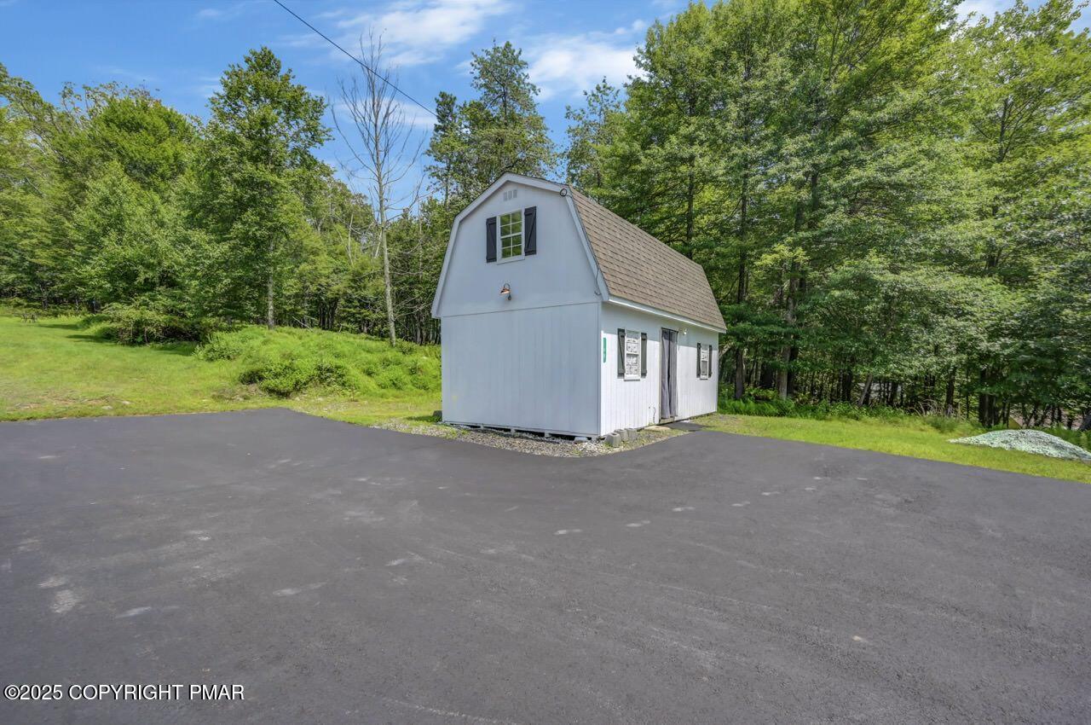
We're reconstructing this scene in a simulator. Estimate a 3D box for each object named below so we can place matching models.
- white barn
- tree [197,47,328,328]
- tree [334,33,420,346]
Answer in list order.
[{"bbox_3d":[1.462,-1.145,12.473,4.721,5.468,7.657,0,-2,36],"label":"white barn"},{"bbox_3d":[-16.229,-10.030,26.000,7.216,15.784,6.999,0,-1,0],"label":"tree"},{"bbox_3d":[-8.527,-8.743,23.000,4.145,15.571,4.021,0,-1,0],"label":"tree"}]

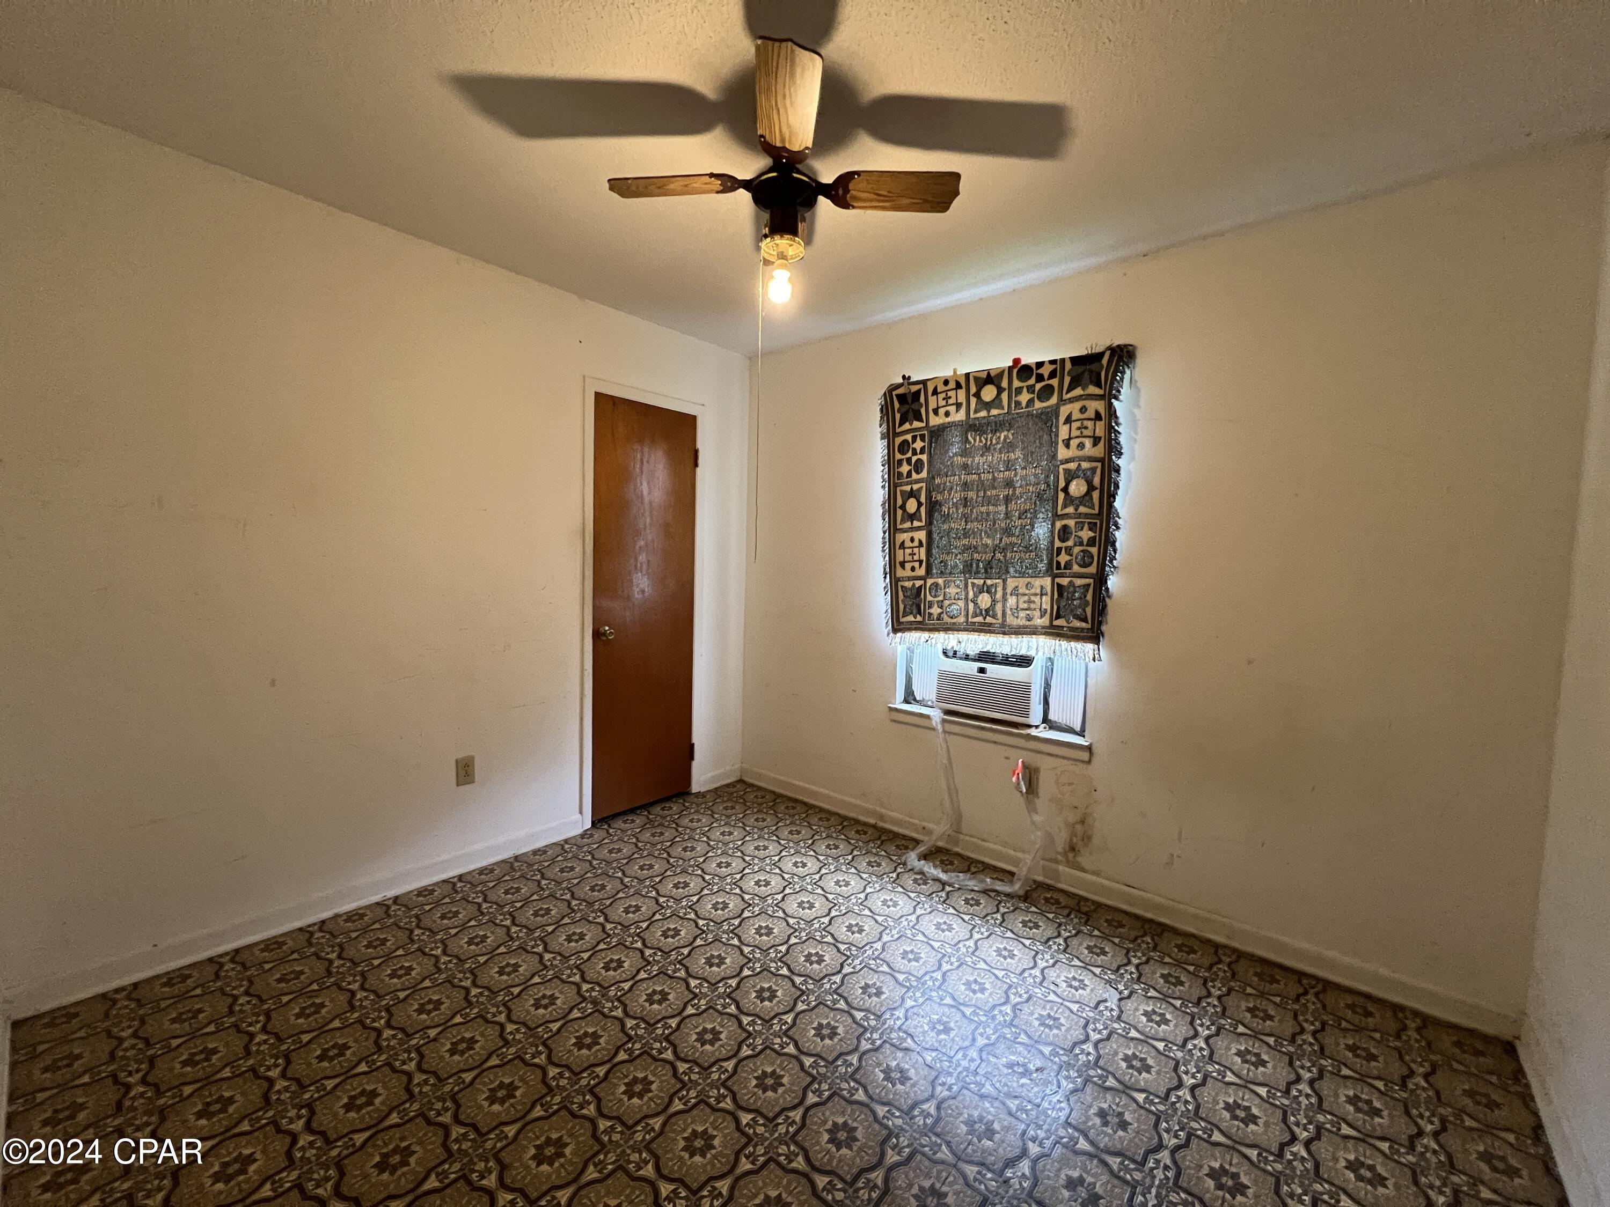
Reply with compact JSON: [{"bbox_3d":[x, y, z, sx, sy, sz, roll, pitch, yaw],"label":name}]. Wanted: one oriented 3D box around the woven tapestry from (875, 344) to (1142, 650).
[{"bbox_3d":[0.779,-0.399,2.609,1.052,1.198,0.055,4,4,40],"label":"woven tapestry"}]

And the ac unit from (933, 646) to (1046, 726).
[{"bbox_3d":[0.889,0.323,2.757,0.440,0.325,0.393,4,4,40],"label":"ac unit"}]

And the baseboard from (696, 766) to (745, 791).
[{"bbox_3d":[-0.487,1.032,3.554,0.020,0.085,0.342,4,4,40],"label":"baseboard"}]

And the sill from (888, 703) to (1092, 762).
[{"bbox_3d":[0.787,0.559,2.683,0.916,0.083,0.106,4,4,40],"label":"sill"}]

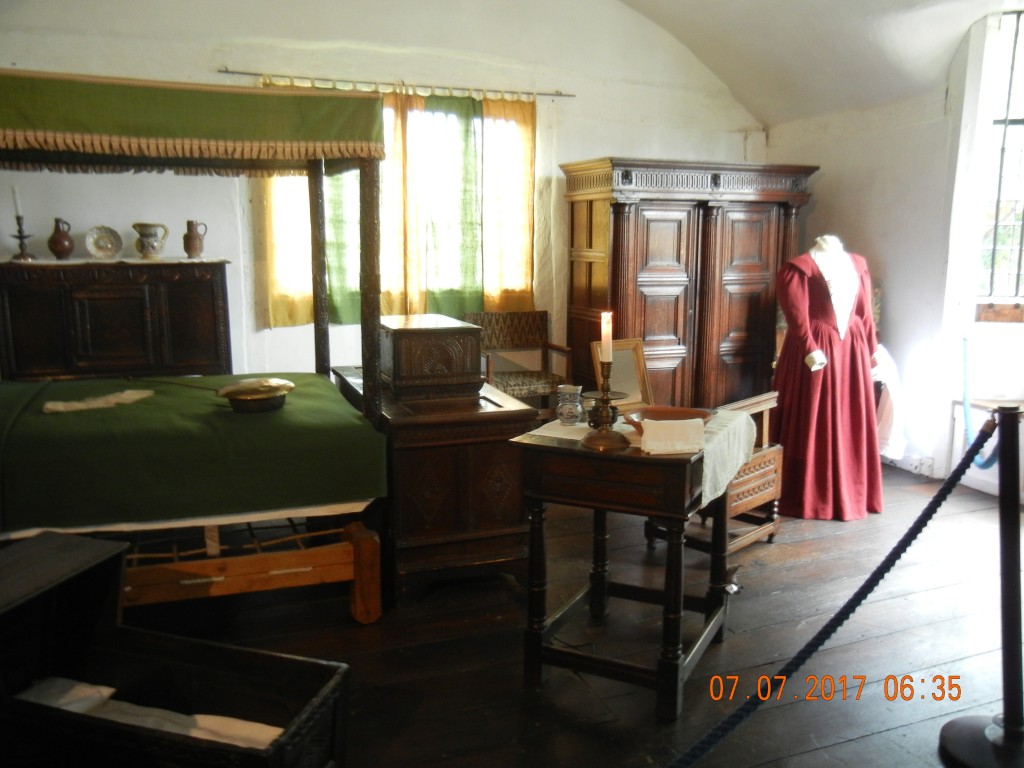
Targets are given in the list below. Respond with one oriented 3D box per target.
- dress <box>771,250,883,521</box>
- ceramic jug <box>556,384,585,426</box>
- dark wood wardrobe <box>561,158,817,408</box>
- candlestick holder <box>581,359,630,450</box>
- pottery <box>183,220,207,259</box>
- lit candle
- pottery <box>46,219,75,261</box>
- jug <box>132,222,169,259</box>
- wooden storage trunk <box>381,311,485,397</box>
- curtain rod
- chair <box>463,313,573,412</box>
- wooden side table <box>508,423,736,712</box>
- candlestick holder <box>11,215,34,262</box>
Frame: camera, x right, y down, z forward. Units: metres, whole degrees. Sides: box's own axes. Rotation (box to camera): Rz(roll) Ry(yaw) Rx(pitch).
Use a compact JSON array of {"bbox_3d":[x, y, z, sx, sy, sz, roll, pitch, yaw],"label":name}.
[{"bbox_3d":[1.671,0.010,4.682,0.560,1.370,0.480,-3,10,-17],"label":"dress"},{"bbox_3d":[0.196,0.067,2.970,0.090,0.128,0.090,0,9,0],"label":"ceramic jug"},{"bbox_3d":[1.229,-0.515,6.127,1.728,1.915,0.587,-5,10,-26],"label":"dark wood wardrobe"},{"bbox_3d":[0.295,0.058,2.745,0.150,0.260,0.150,0,10,0],"label":"candlestick holder"},{"bbox_3d":[-1.709,-0.780,4.790,0.136,0.202,0.113,-3,9,-19],"label":"pottery"},{"bbox_3d":[0.280,-0.138,2.615,0.027,0.151,0.027,0,9,0],"label":"lit candle"},{"bbox_3d":[-2.556,-0.819,5.030,0.145,0.240,0.140,-3,10,-20],"label":"pottery"},{"bbox_3d":[-2.113,-0.835,5.180,0.195,0.205,0.165,-3,10,-20],"label":"jug"},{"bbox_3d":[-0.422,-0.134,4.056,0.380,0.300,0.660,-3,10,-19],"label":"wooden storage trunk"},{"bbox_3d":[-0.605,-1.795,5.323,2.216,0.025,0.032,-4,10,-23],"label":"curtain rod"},{"bbox_3d":[0.049,0.064,5.481,0.584,0.978,0.440,-4,9,-21],"label":"chair"},{"bbox_3d":[0.406,0.539,2.965,0.562,0.805,0.712,4,10,26],"label":"wooden side table"},{"bbox_3d":[-2.736,-0.815,4.970,0.130,0.270,0.130,-3,10,-20],"label":"candlestick holder"}]

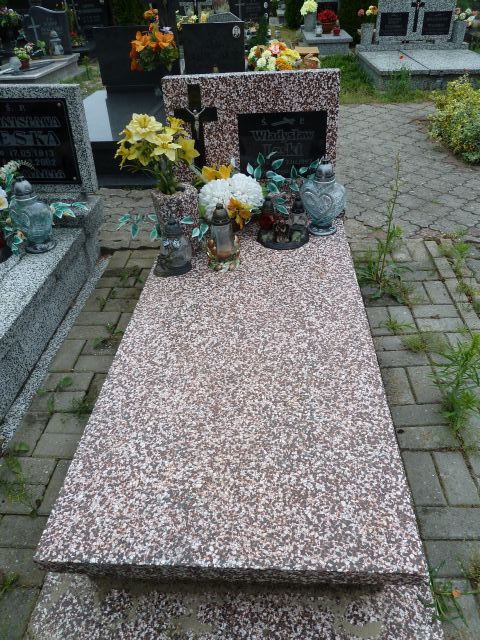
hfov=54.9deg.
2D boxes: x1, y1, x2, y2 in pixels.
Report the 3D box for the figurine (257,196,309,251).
[{"bbox_3d":[0.193,-0.442,2.049,0.225,0.186,0.150,0,38,5],"label":"figurine"}]

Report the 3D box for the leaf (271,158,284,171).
[{"bbox_3d":[0.171,-0.710,2.109,0.055,0.045,0.025,0,38,5],"label":"leaf"}]

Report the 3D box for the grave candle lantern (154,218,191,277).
[{"bbox_3d":[-0.284,-0.318,1.908,0.155,0.223,0.120,-8,38,-4],"label":"grave candle lantern"}]

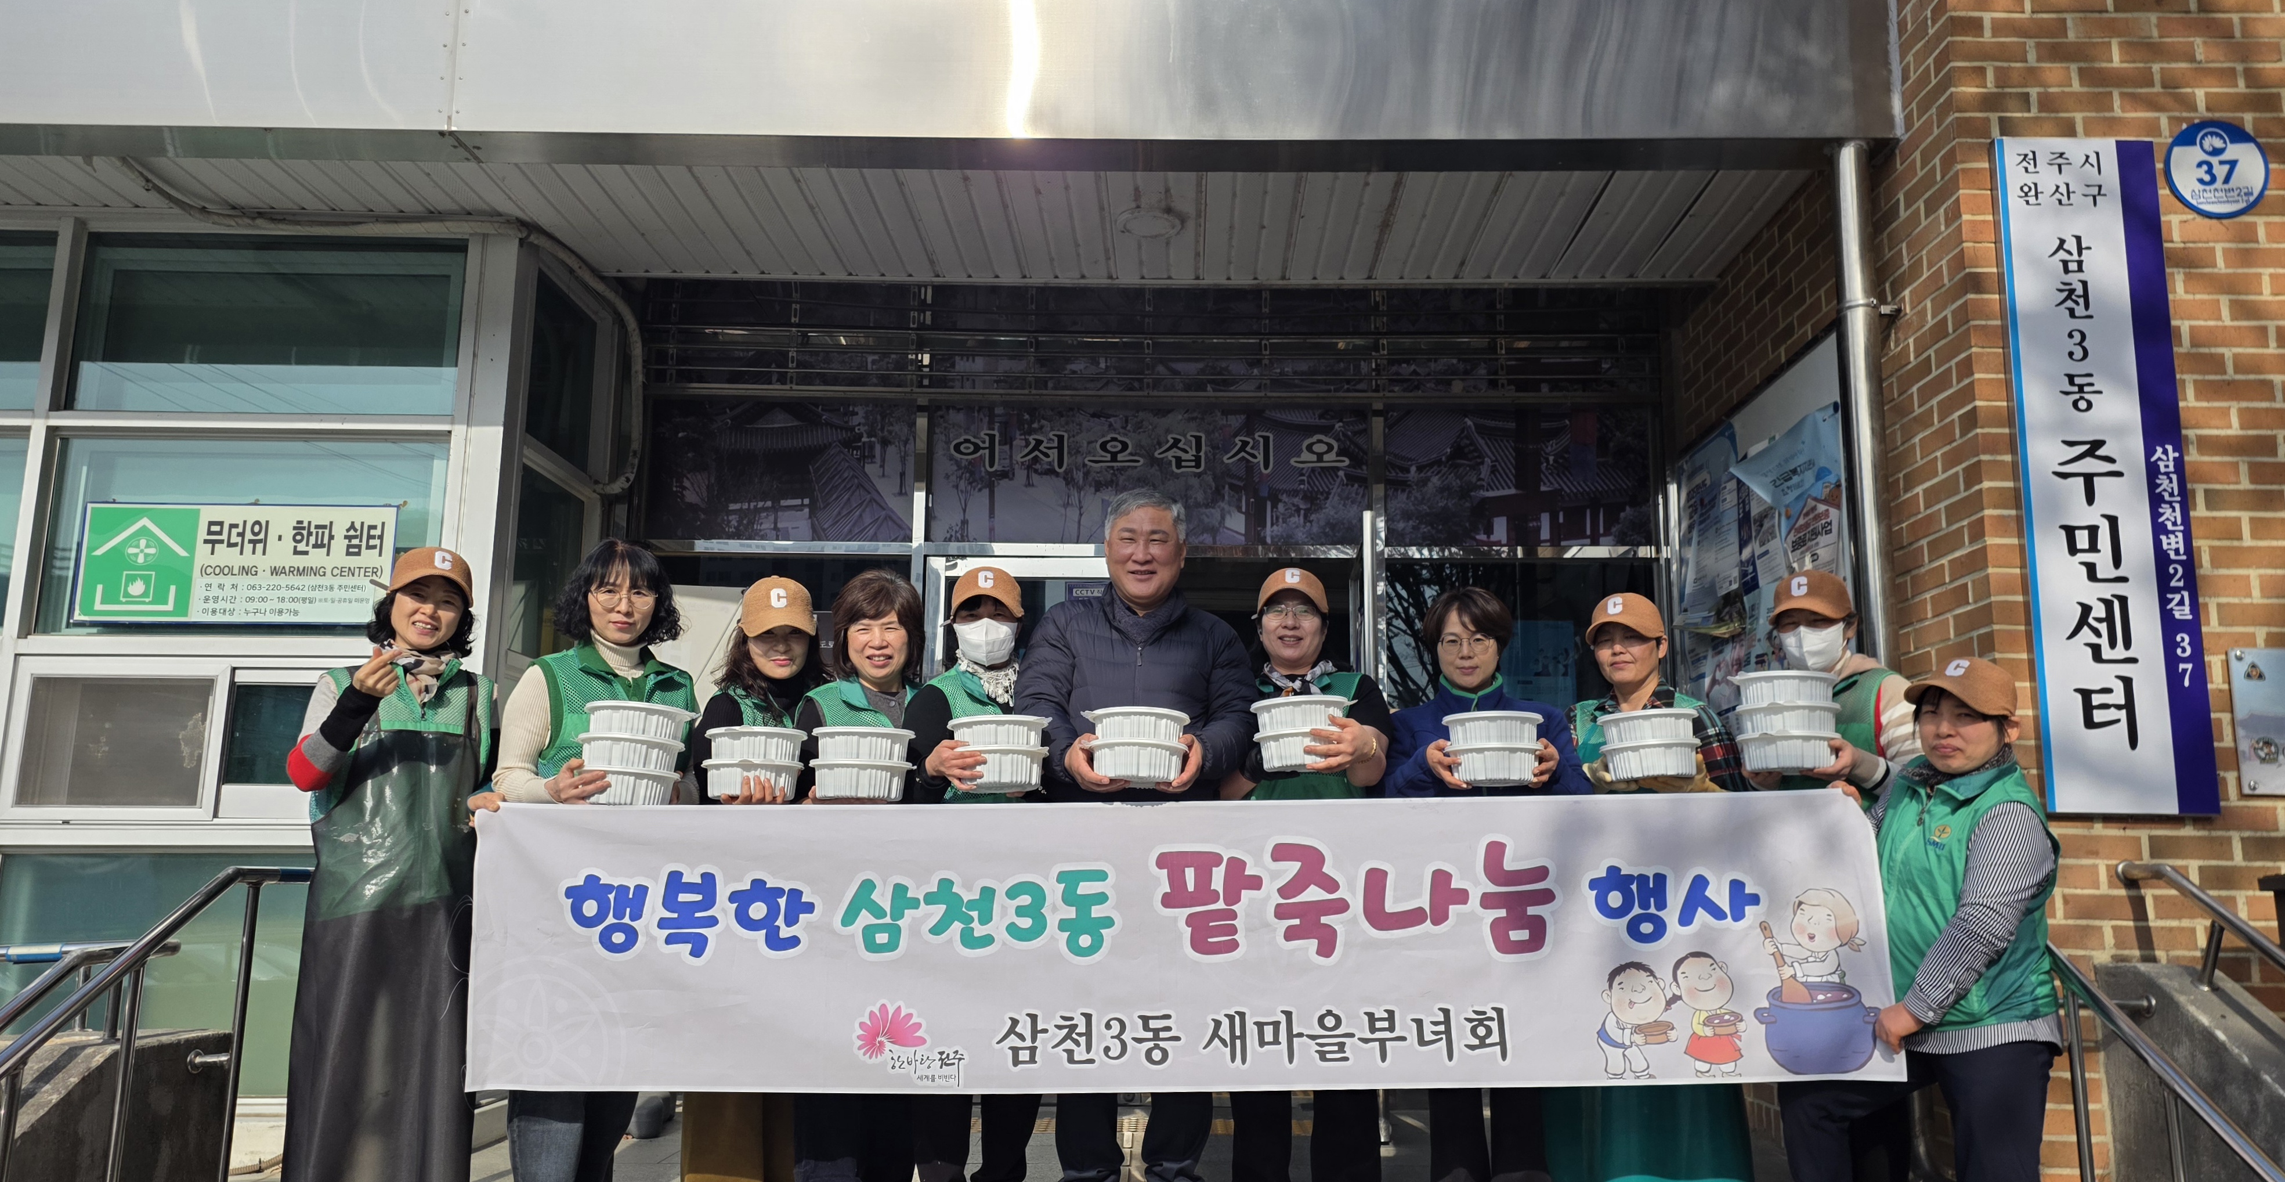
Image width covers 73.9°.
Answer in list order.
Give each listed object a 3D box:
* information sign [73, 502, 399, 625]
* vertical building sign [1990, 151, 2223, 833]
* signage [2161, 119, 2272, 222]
[{"bbox_3d":[-2.714,-0.077,4.565,0.950,0.365,0.030,0,-9,1],"label":"information sign"},{"bbox_3d":[2.274,-0.294,3.607,0.384,1.630,0.040,0,-9,1],"label":"vertical building sign"},{"bbox_3d":[2.639,-1.030,3.733,0.248,0.250,0.020,0,-9,1],"label":"signage"}]

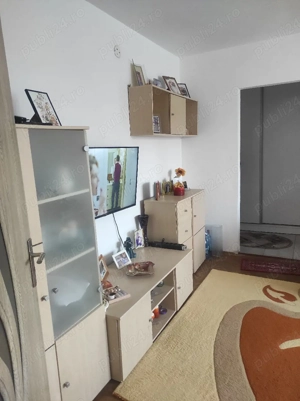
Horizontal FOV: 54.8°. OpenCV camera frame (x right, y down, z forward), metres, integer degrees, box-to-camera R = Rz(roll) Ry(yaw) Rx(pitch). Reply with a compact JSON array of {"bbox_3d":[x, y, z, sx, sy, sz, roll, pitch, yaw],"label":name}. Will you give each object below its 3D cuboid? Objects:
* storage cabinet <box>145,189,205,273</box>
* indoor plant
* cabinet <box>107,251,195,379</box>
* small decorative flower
[{"bbox_3d":[0.319,0.381,3.335,0.388,0.901,0.827,3,12,28],"label":"storage cabinet"},{"bbox_3d":[0.330,-0.213,3.214,0.125,0.307,0.116,-2,11,6],"label":"indoor plant"},{"bbox_3d":[-0.113,0.802,2.451,0.547,0.443,1.260,3,12,28],"label":"cabinet"},{"bbox_3d":[0.332,-0.306,3.185,0.120,0.115,0.075,-2,11,6],"label":"small decorative flower"}]

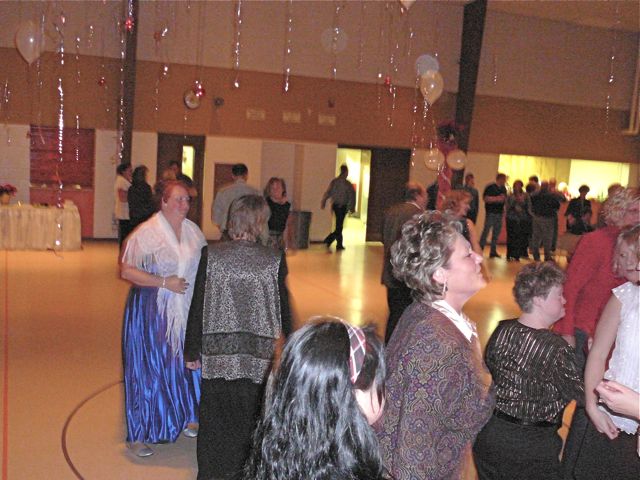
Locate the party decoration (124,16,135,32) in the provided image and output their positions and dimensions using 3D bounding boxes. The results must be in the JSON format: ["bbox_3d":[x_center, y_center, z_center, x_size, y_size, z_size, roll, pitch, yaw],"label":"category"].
[{"bbox_3d":[-2.355,-2.664,8.000,0.120,0.200,0.120,3,6,0],"label":"party decoration"}]

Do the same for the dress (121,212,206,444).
[{"bbox_3d":[-0.898,0.498,3.763,0.500,1.319,0.420,-2,8,-36],"label":"dress"}]

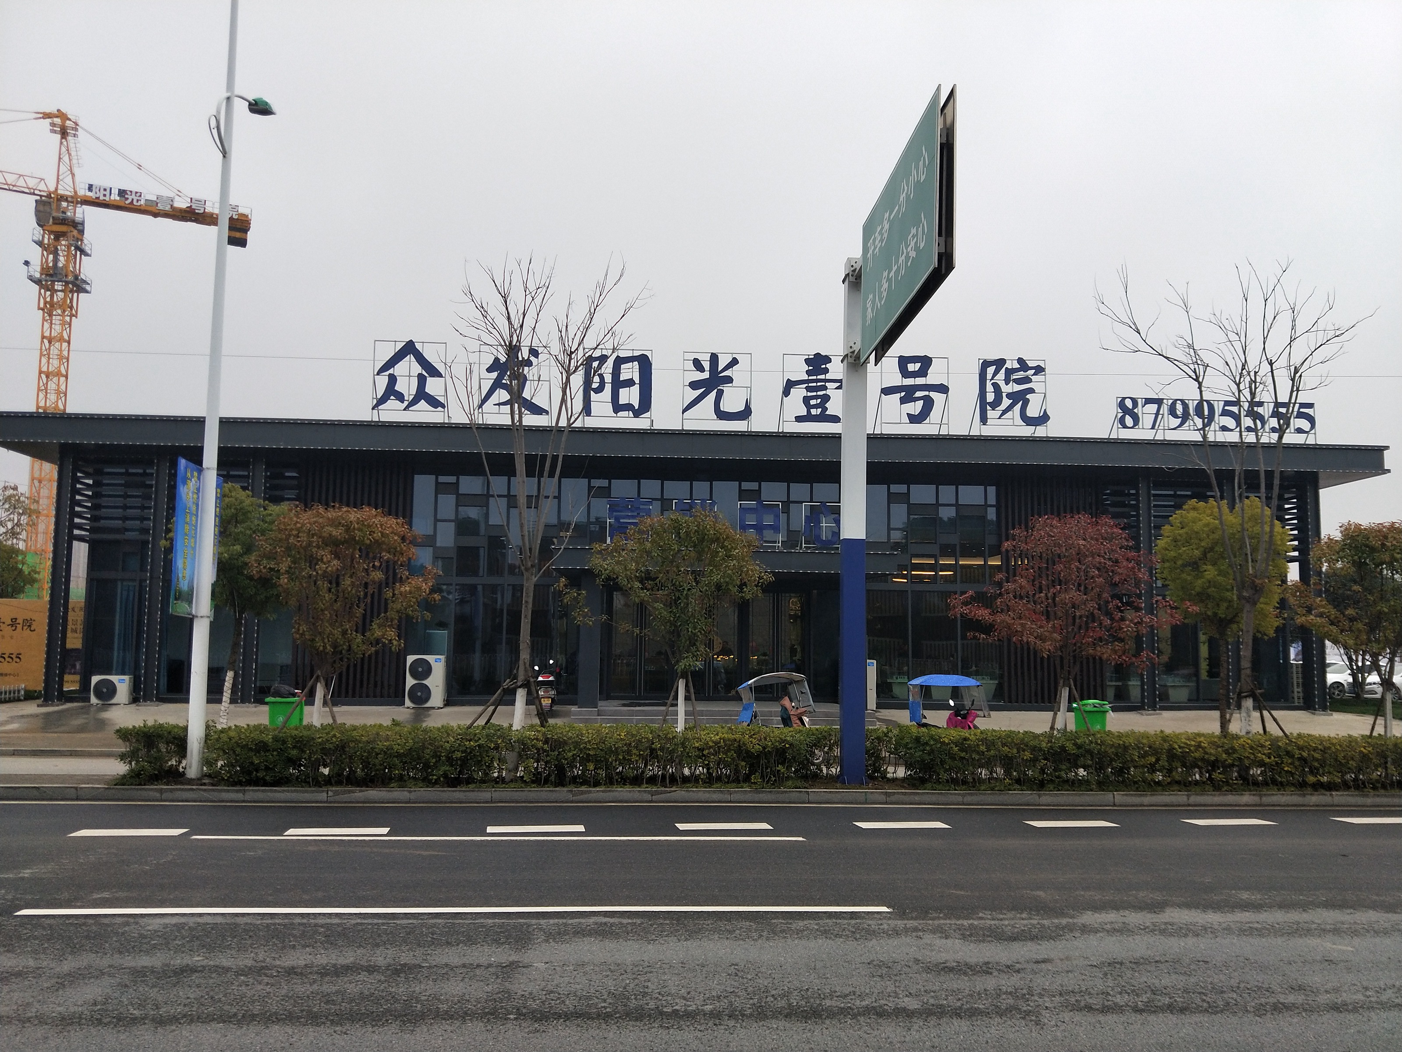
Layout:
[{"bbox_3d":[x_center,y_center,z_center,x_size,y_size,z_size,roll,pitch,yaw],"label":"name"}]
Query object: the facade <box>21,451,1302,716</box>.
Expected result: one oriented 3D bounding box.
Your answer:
[{"bbox_3d":[0.089,1.521,26.179,31.340,6.218,2.500,1,-6,-3],"label":"facade"}]

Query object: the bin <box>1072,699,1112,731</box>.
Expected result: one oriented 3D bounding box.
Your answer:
[{"bbox_3d":[6.512,3.389,16.854,0.500,0.950,0.560,1,-6,-3],"label":"bin"}]

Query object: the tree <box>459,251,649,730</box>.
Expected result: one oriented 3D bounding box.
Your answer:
[{"bbox_3d":[-2.104,-0.211,14.147,2.700,7.249,2.600,1,-6,-3],"label":"tree"}]

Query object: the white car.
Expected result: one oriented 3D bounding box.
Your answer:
[{"bbox_3d":[26.288,6.271,41.071,1.800,1.480,4.500,2,-6,-14],"label":"white car"}]

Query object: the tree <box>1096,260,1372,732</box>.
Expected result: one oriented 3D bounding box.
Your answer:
[{"bbox_3d":[7.846,-0.144,14.971,3.900,7.732,3.500,1,-6,-3],"label":"tree"}]

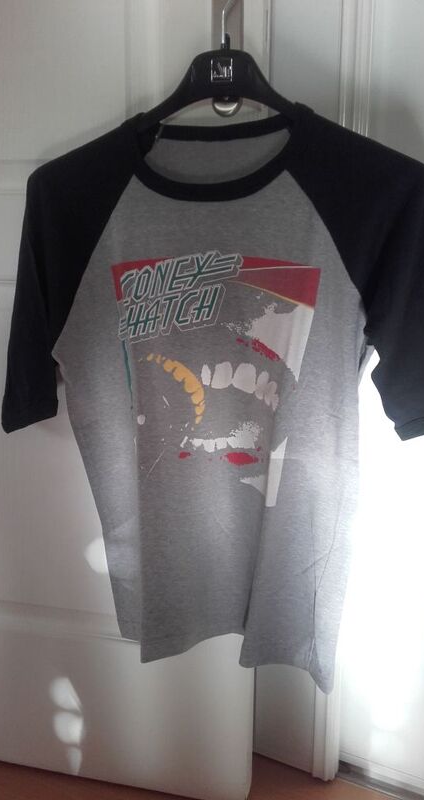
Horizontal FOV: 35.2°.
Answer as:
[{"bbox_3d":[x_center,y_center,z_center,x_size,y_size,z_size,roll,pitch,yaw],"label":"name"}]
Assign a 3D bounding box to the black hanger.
[{"bbox_3d":[0.016,-0.380,0.773,0.415,0.208,0.045,2,11,10],"label":"black hanger"}]

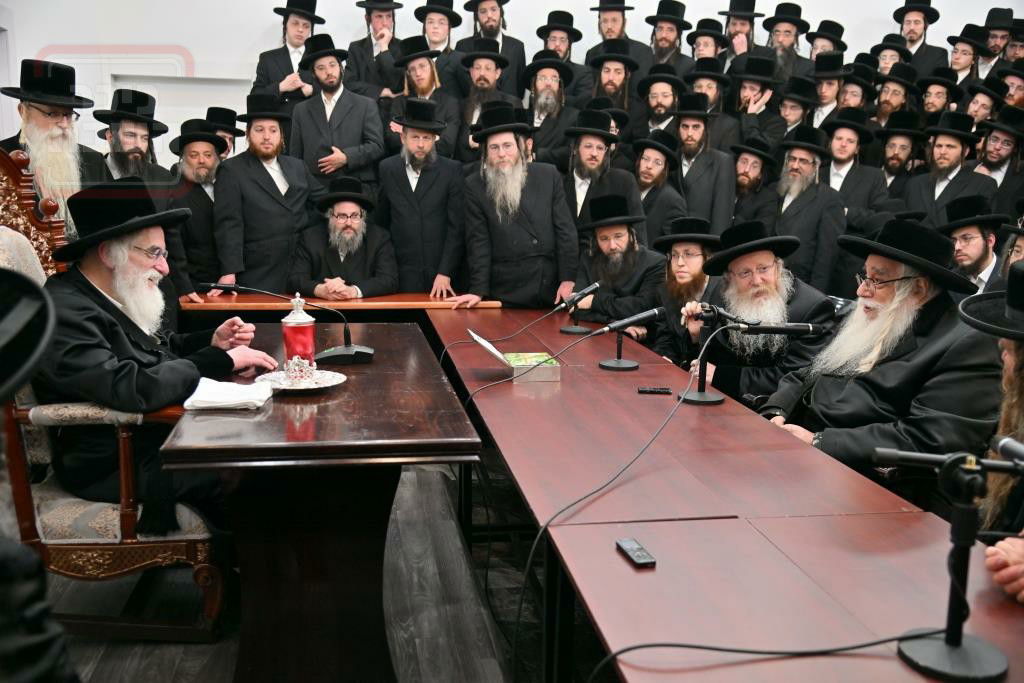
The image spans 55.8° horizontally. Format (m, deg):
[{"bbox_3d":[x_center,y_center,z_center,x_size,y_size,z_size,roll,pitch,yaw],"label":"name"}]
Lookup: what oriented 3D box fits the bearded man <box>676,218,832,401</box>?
[{"bbox_3d":[0.901,0.209,3.459,0.620,1.270,0.800,7,12,36],"label":"bearded man"}]

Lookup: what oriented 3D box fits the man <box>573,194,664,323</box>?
[{"bbox_3d":[0.533,-0.074,4.895,0.600,1.330,0.750,4,11,23],"label":"man"}]

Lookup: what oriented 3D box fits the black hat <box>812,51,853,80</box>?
[{"bbox_3d":[2.305,-1.994,7.000,0.330,0.160,0.360,5,11,28],"label":"black hat"}]

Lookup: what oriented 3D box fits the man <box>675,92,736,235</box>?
[{"bbox_3d":[1.300,-0.748,6.663,0.550,1.880,0.360,5,11,28],"label":"man"}]

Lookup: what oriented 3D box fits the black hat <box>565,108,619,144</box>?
[{"bbox_3d":[0.473,-1.278,5.750,0.335,0.165,0.365,7,10,0],"label":"black hat"}]

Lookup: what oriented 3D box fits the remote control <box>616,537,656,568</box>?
[{"bbox_3d":[0.215,0.371,1.687,0.036,0.013,0.104,-2,10,-14],"label":"remote control"}]

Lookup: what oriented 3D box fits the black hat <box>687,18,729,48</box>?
[{"bbox_3d":[1.455,-2.289,7.200,0.330,0.155,0.355,5,4,25],"label":"black hat"}]

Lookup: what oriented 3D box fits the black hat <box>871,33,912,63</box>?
[{"bbox_3d":[2.904,-2.246,7.400,0.330,0.155,0.355,4,4,22],"label":"black hat"}]

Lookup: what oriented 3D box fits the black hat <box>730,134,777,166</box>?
[{"bbox_3d":[1.473,-1.165,5.900,0.300,0.145,0.330,18,8,27],"label":"black hat"}]

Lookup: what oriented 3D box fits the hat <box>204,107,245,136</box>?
[{"bbox_3d":[-1.781,-1.353,5.950,0.310,0.130,0.340,8,4,-6],"label":"hat"}]

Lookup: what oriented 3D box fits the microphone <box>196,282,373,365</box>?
[{"bbox_3d":[-0.736,-0.055,3.130,0.570,0.260,0.140,0,10,-9],"label":"microphone"}]

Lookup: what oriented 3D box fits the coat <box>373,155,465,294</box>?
[{"bbox_3d":[-0.547,-0.595,5.841,0.550,1.050,0.330,-1,10,-4],"label":"coat"}]

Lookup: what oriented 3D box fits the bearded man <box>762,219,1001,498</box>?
[{"bbox_3d":[1.054,0.298,2.764,0.720,1.280,0.600,-1,10,-11],"label":"bearded man"}]

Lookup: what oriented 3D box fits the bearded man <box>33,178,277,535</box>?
[{"bbox_3d":[-1.073,0.146,2.999,0.760,1.270,0.600,0,10,-9],"label":"bearded man"}]

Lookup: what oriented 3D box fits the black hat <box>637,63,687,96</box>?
[{"bbox_3d":[0.918,-1.586,5.900,0.310,0.140,0.340,1,-7,16],"label":"black hat"}]

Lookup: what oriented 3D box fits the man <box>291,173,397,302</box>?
[{"bbox_3d":[-0.965,-0.244,5.607,0.660,1.410,0.740,-1,10,-8],"label":"man"}]

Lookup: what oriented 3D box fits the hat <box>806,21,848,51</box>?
[{"bbox_3d":[2.176,-2.100,6.650,0.300,0.135,0.330,20,12,23],"label":"hat"}]

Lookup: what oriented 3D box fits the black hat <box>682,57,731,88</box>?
[{"bbox_3d":[1.277,-1.766,6.350,0.300,0.145,0.330,7,8,23],"label":"black hat"}]

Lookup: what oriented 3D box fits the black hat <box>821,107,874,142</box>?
[{"bbox_3d":[1.943,-1.256,5.600,0.300,0.145,0.330,16,8,30],"label":"black hat"}]

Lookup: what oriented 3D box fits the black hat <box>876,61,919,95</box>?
[{"bbox_3d":[2.471,-1.692,6.200,0.300,0.145,0.330,20,8,31],"label":"black hat"}]

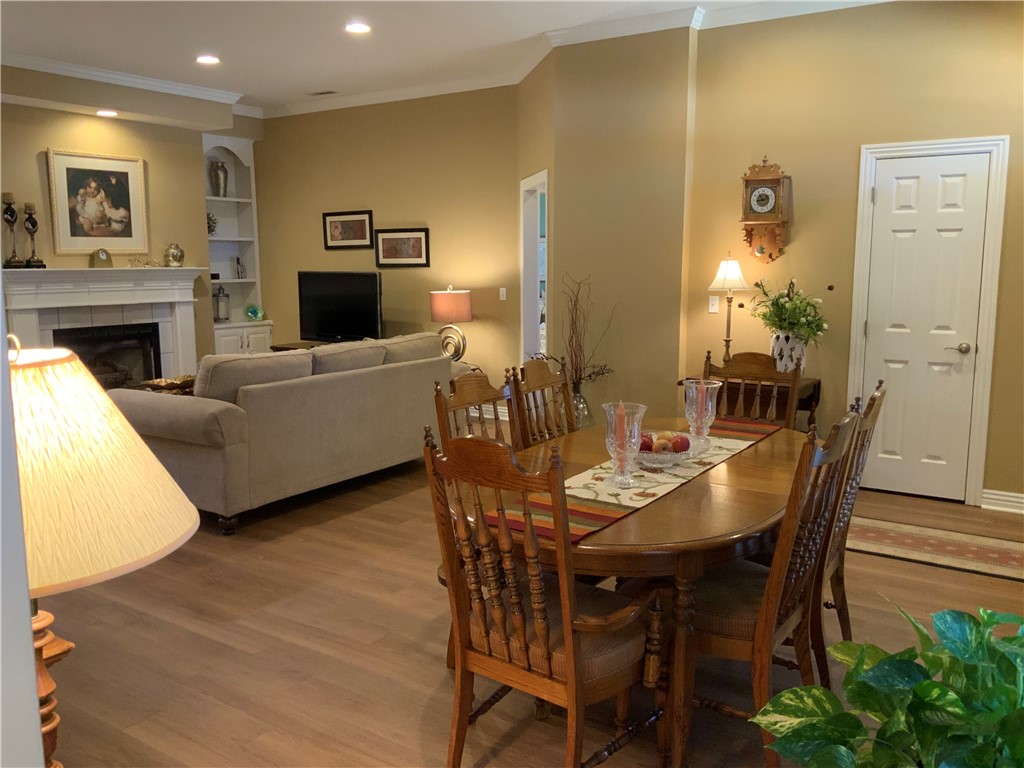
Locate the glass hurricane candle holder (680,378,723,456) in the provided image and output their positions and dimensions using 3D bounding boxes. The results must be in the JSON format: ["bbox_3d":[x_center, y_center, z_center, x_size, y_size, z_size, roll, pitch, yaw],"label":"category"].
[{"bbox_3d":[0.688,0.121,3.094,0.148,0.258,0.148,5,10,33],"label":"glass hurricane candle holder"}]

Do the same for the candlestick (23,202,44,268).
[{"bbox_3d":[-3.906,-1.200,7.011,0.145,0.540,0.145,5,10,33],"label":"candlestick"}]

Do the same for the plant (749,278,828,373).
[{"bbox_3d":[1.711,-0.332,5.336,0.470,0.640,0.440,5,10,33],"label":"plant"}]

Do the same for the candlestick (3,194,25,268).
[{"bbox_3d":[-3.965,-1.213,6.807,0.120,0.600,0.120,5,10,33],"label":"candlestick"}]

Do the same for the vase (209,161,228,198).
[{"bbox_3d":[-3.075,-2.148,8.989,0.205,0.385,0.205,5,10,33],"label":"vase"}]

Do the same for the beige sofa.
[{"bbox_3d":[-1.363,0.180,5.713,1.060,0.910,2.290,5,10,33],"label":"beige sofa"}]

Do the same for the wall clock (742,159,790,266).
[{"bbox_3d":[1.617,-1.118,5.508,0.270,0.680,0.150,5,10,33],"label":"wall clock"}]

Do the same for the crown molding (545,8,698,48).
[{"bbox_3d":[0.717,-2.409,5.782,1.120,0.090,0.090,5,10,33],"label":"crown molding"}]

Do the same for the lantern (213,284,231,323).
[{"bbox_3d":[-3.064,-0.846,9.051,0.135,0.390,0.135,-8,11,-41],"label":"lantern"}]

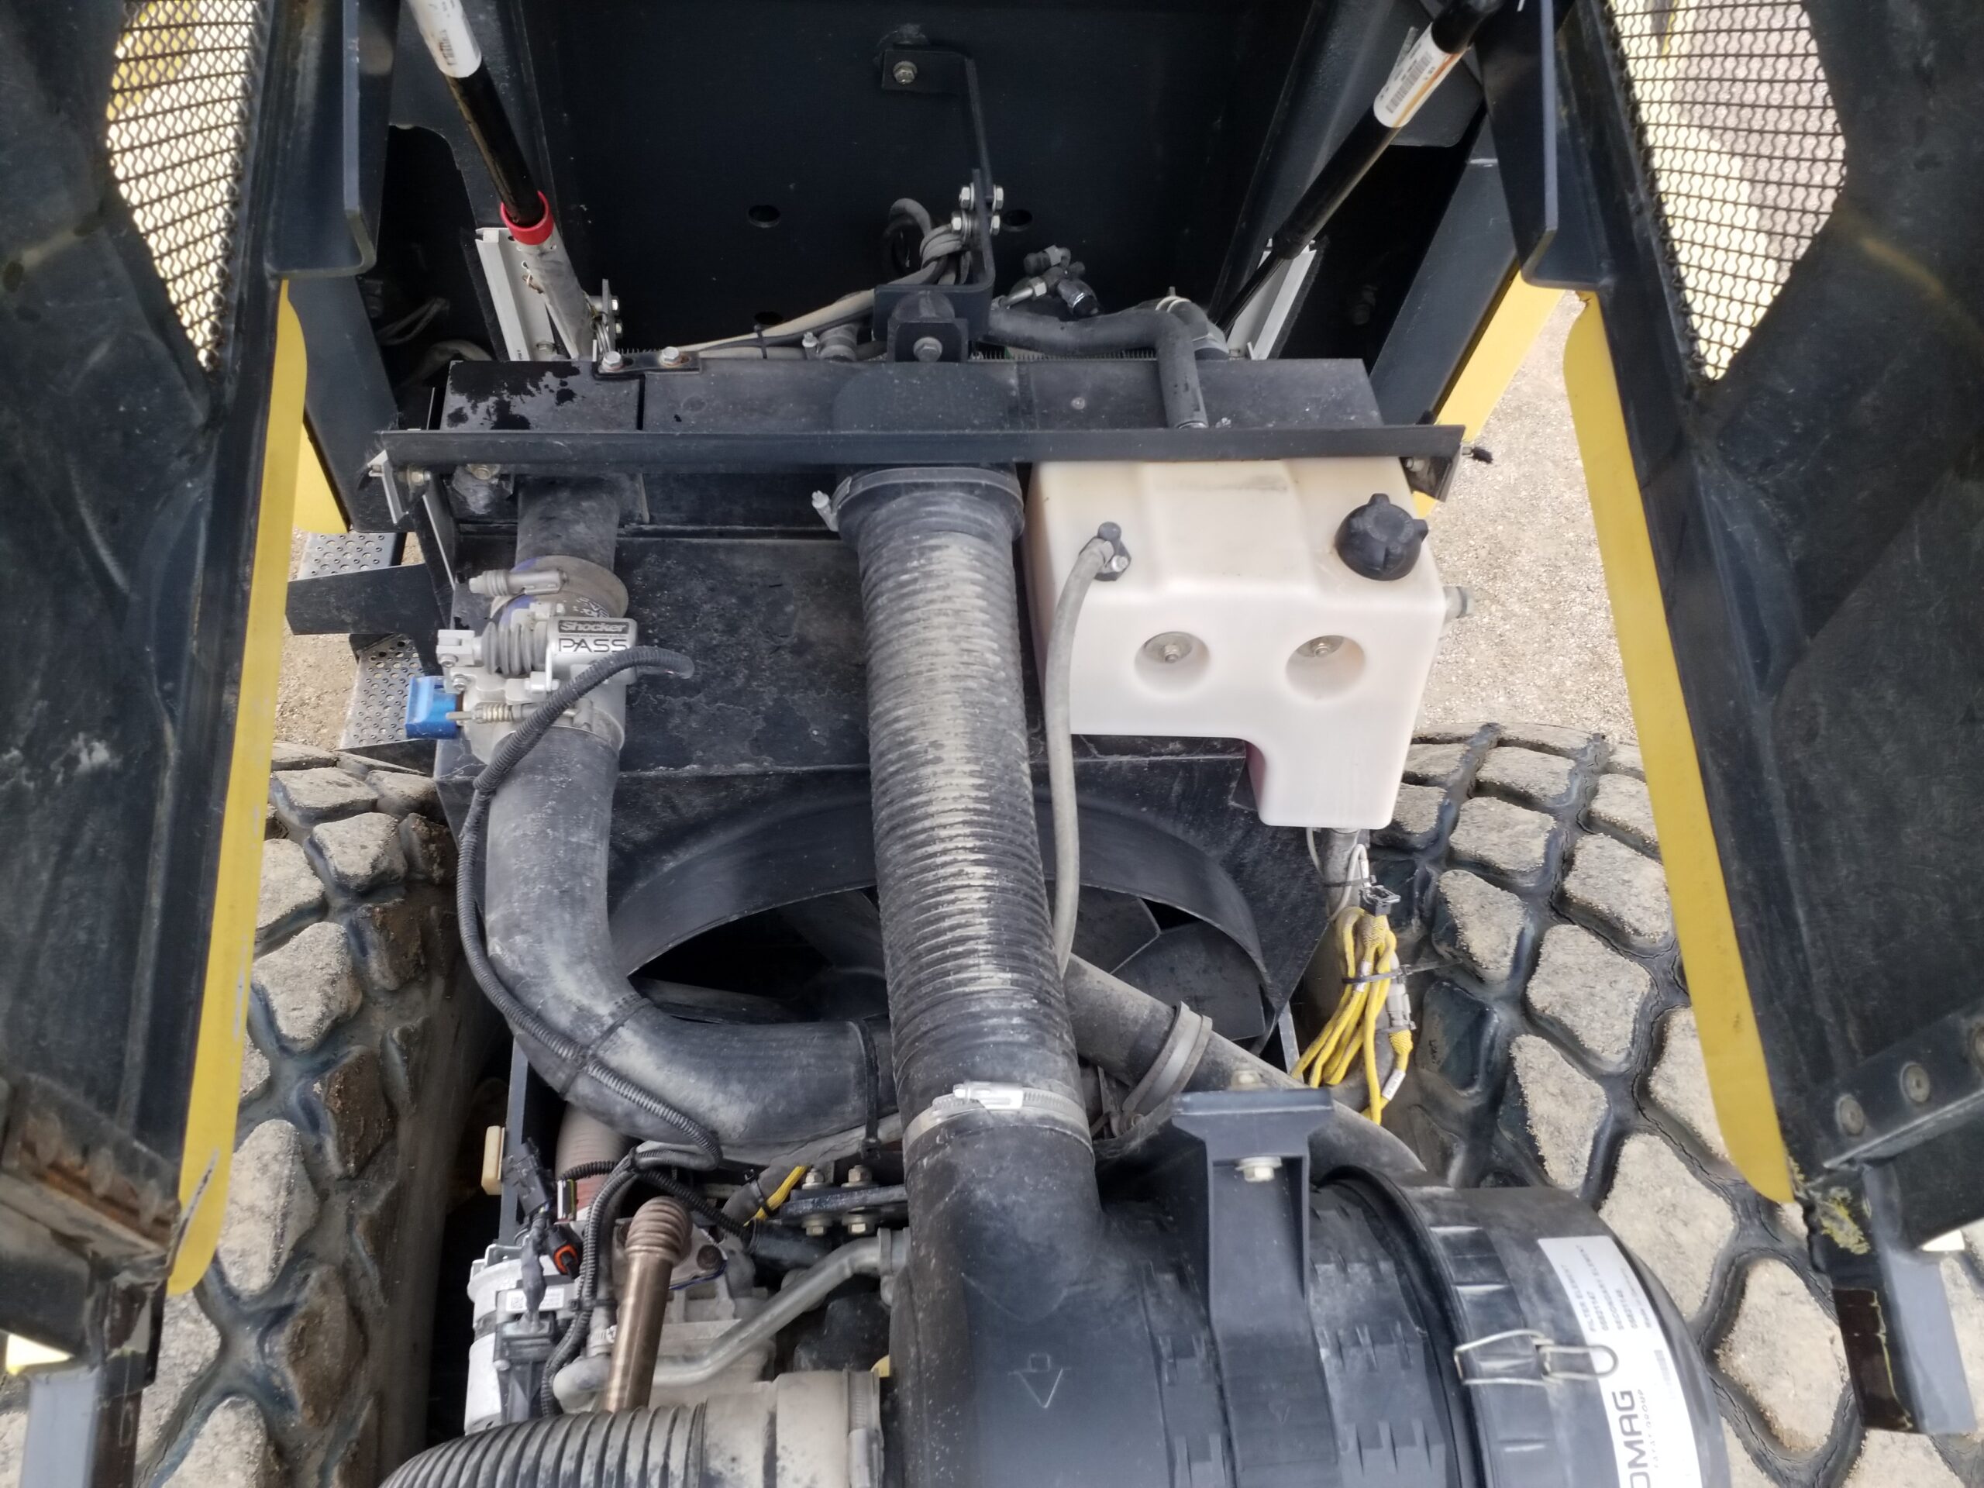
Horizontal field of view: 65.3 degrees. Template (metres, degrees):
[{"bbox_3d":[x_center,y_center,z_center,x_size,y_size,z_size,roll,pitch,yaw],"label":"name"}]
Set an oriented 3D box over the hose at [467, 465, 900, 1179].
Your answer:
[{"bbox_3d":[-0.215,0.050,1.180,0.290,0.160,0.530,0,63,0],"label":"hose"}]

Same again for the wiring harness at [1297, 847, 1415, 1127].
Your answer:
[{"bbox_3d":[0.322,0.212,1.380,0.100,0.270,0.080,-2,35,2],"label":"wiring harness"}]

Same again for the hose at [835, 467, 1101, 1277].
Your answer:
[{"bbox_3d":[-0.020,0.060,1.105,0.138,0.140,0.590,-5,60,-3],"label":"hose"}]

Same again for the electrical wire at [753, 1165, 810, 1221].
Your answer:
[{"bbox_3d":[-0.173,0.371,1.270,0.012,0.012,0.055,42,102,12],"label":"electrical wire"}]

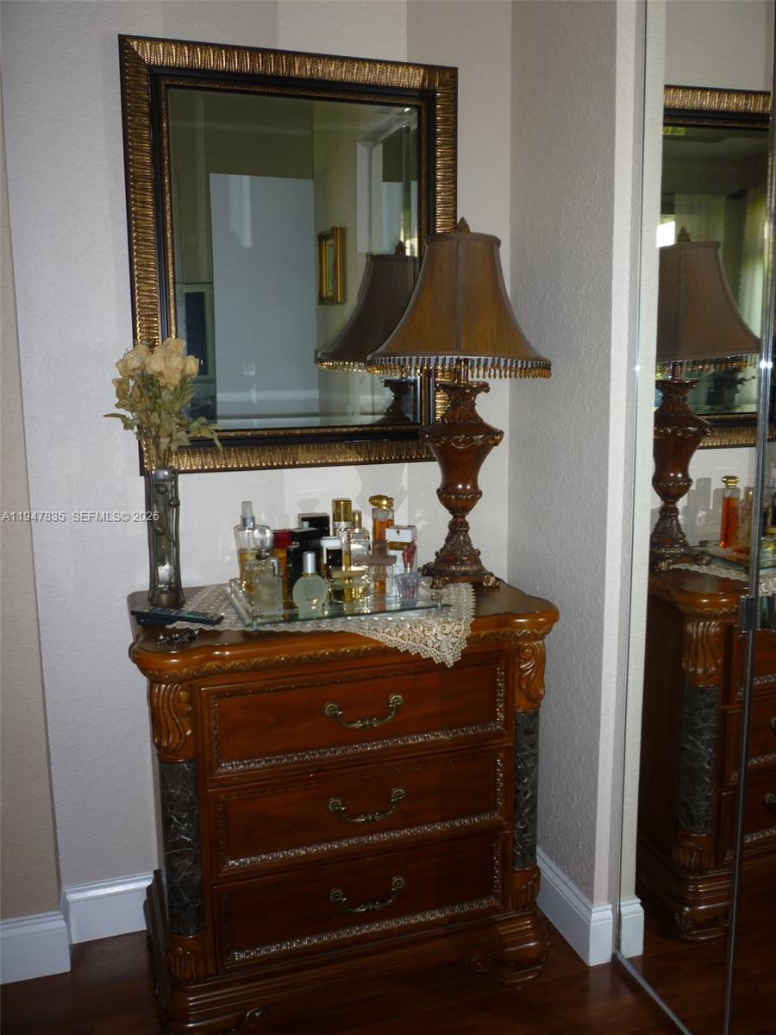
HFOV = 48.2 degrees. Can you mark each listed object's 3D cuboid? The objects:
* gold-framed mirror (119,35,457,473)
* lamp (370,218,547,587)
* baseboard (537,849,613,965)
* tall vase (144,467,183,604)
[{"bbox_3d":[-0.180,-0.532,1.841,0.706,0.856,0.040,-3,9,-17],"label":"gold-framed mirror"},{"bbox_3d":[0.158,-0.232,1.797,0.396,0.751,0.384,-1,9,0],"label":"lamp"},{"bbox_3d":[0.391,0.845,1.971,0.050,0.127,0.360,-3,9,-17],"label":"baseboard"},{"bbox_3d":[-0.437,0.037,1.691,0.074,0.267,0.074,-3,9,-17],"label":"tall vase"}]

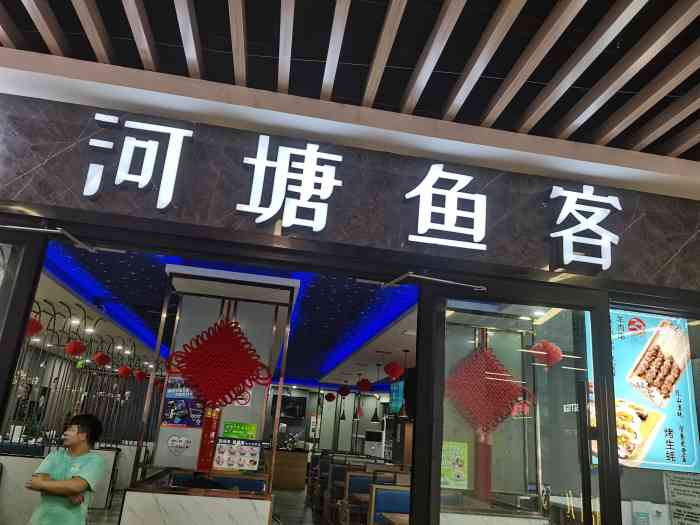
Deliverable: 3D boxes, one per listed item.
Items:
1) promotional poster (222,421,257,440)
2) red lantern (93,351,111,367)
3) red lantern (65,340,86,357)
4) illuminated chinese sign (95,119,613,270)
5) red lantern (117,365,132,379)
[{"bbox_3d":[-1.129,1.734,5.636,0.342,0.153,0.010,7,-17,-7],"label":"promotional poster"},{"bbox_3d":[-3.709,1.442,8.159,0.280,0.210,0.280,7,-17,-7],"label":"red lantern"},{"bbox_3d":[-3.483,1.091,6.928,0.280,0.210,0.280,7,-17,-7],"label":"red lantern"},{"bbox_3d":[0.107,-0.348,2.973,2.947,0.500,0.080,7,-17,-7],"label":"illuminated chinese sign"},{"bbox_3d":[-3.908,1.891,9.472,0.280,0.210,0.280,7,-17,-7],"label":"red lantern"}]

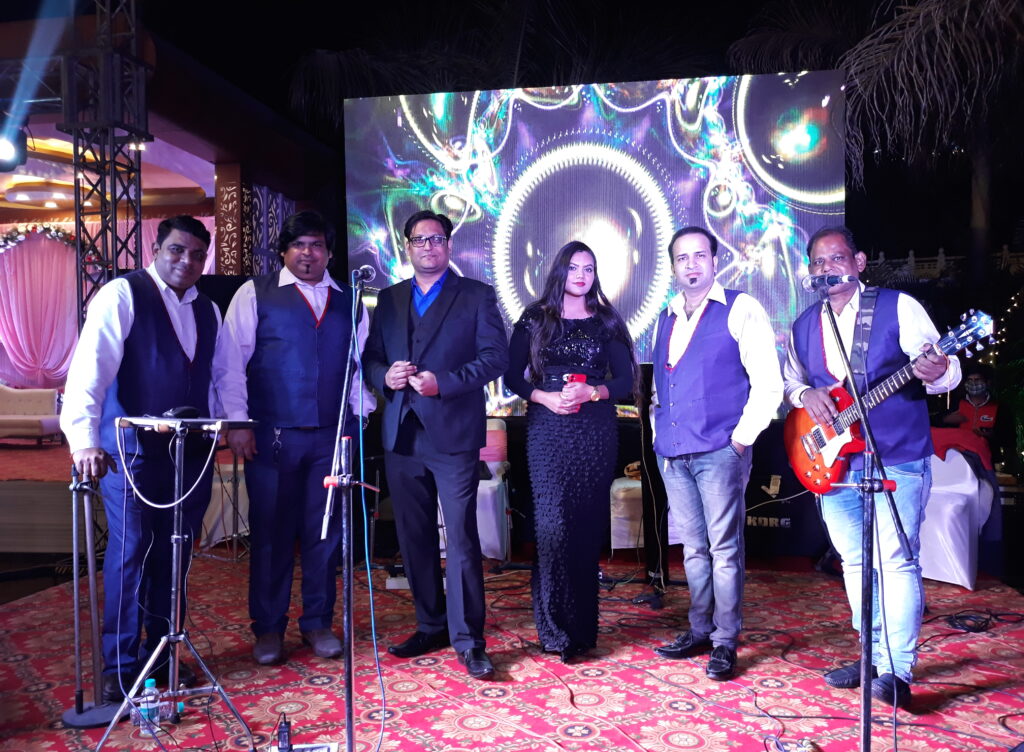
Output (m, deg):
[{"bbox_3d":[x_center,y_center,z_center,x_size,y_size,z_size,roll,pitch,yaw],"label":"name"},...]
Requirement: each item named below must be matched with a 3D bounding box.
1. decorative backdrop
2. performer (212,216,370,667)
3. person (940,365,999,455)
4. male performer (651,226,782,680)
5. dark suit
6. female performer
[{"bbox_3d":[0.467,-0.793,5.137,3.166,2.100,0.120,0,1,9],"label":"decorative backdrop"},{"bbox_3d":[-0.864,0.225,3.123,0.600,1.739,0.420,-1,1,-28],"label":"performer"},{"bbox_3d":[3.528,0.554,6.112,0.520,1.300,0.500,0,1,28],"label":"person"},{"bbox_3d":[0.784,0.258,3.064,0.500,1.658,0.420,1,1,38],"label":"male performer"},{"bbox_3d":[-0.286,0.316,3.095,0.560,1.432,0.380,0,1,9],"label":"dark suit"},{"bbox_3d":[0.230,0.280,3.135,0.520,1.618,0.360,0,1,3],"label":"female performer"}]

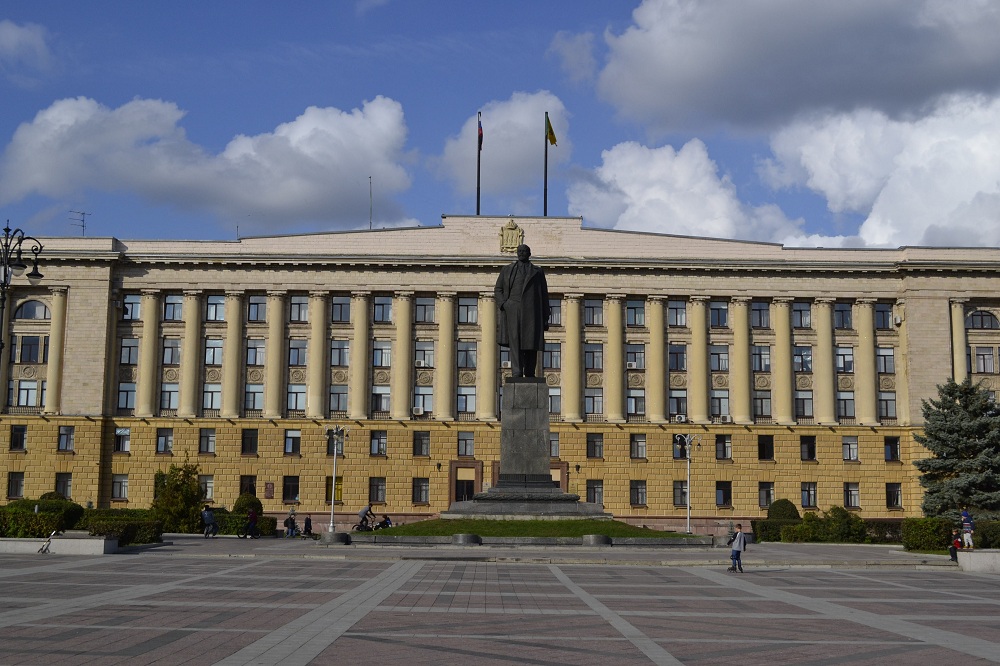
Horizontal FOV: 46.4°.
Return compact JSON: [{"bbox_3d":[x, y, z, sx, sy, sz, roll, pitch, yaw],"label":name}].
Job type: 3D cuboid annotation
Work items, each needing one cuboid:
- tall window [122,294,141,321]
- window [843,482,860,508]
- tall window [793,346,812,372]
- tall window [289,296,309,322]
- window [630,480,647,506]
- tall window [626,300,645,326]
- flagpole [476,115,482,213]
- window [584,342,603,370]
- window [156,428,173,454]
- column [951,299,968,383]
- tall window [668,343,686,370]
[{"bbox_3d":[-32.222,-2.234,102.183,1.474,2.311,0.250,1,-8,-1],"label":"tall window"},{"bbox_3d":[28.658,13.230,94.946,1.420,2.100,0.250,1,-8,-1],"label":"window"},{"bbox_3d":[25.749,2.286,98.989,1.505,2.196,0.250,0,-8,0],"label":"tall window"},{"bbox_3d":[-17.454,-2.050,101.723,1.497,2.210,0.200,1,-8,-1],"label":"tall window"},{"bbox_3d":[11.511,13.280,96.713,1.311,2.030,0.250,0,-8,0],"label":"window"},{"bbox_3d":[11.926,-1.685,102.081,1.534,2.173,0.200,1,-8,-1],"label":"tall window"},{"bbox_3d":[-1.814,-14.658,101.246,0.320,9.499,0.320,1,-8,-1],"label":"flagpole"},{"bbox_3d":[8.274,2.096,102.274,1.510,2.260,0.250,1,-8,-1],"label":"window"},{"bbox_3d":[-27.865,8.979,97.060,1.279,1.974,0.250,0,-8,0],"label":"window"},{"bbox_3d":[37.049,2.367,93.215,1.500,10.374,1.450,1,-8,0],"label":"column"},{"bbox_3d":[15.625,2.194,102.344,1.510,2.260,0.250,1,-8,-1],"label":"tall window"}]

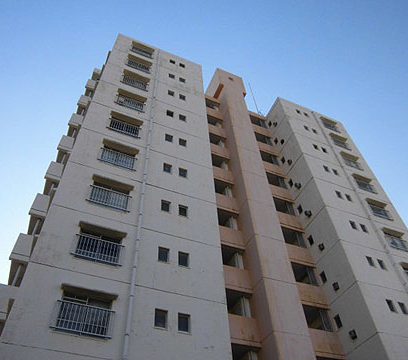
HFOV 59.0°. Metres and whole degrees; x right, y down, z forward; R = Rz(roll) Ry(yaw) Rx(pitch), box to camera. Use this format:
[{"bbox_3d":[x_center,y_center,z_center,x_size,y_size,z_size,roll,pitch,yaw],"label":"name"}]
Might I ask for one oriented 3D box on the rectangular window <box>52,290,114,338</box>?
[{"bbox_3d":[-3.748,4.217,11.395,1.670,1.290,0.180,17,-52,-17],"label":"rectangular window"}]

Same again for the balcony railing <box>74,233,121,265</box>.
[{"bbox_3d":[-3.814,2.561,13.136,1.818,0.861,0.170,17,-52,-17],"label":"balcony railing"}]

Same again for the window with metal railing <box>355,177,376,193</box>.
[{"bbox_3d":[12.054,0.408,26.840,1.670,1.240,0.180,17,-52,-17],"label":"window with metal railing"}]

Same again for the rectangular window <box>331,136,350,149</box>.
[{"bbox_3d":[11.976,-3.194,31.773,1.650,1.400,0.120,17,-52,-17],"label":"rectangular window"}]

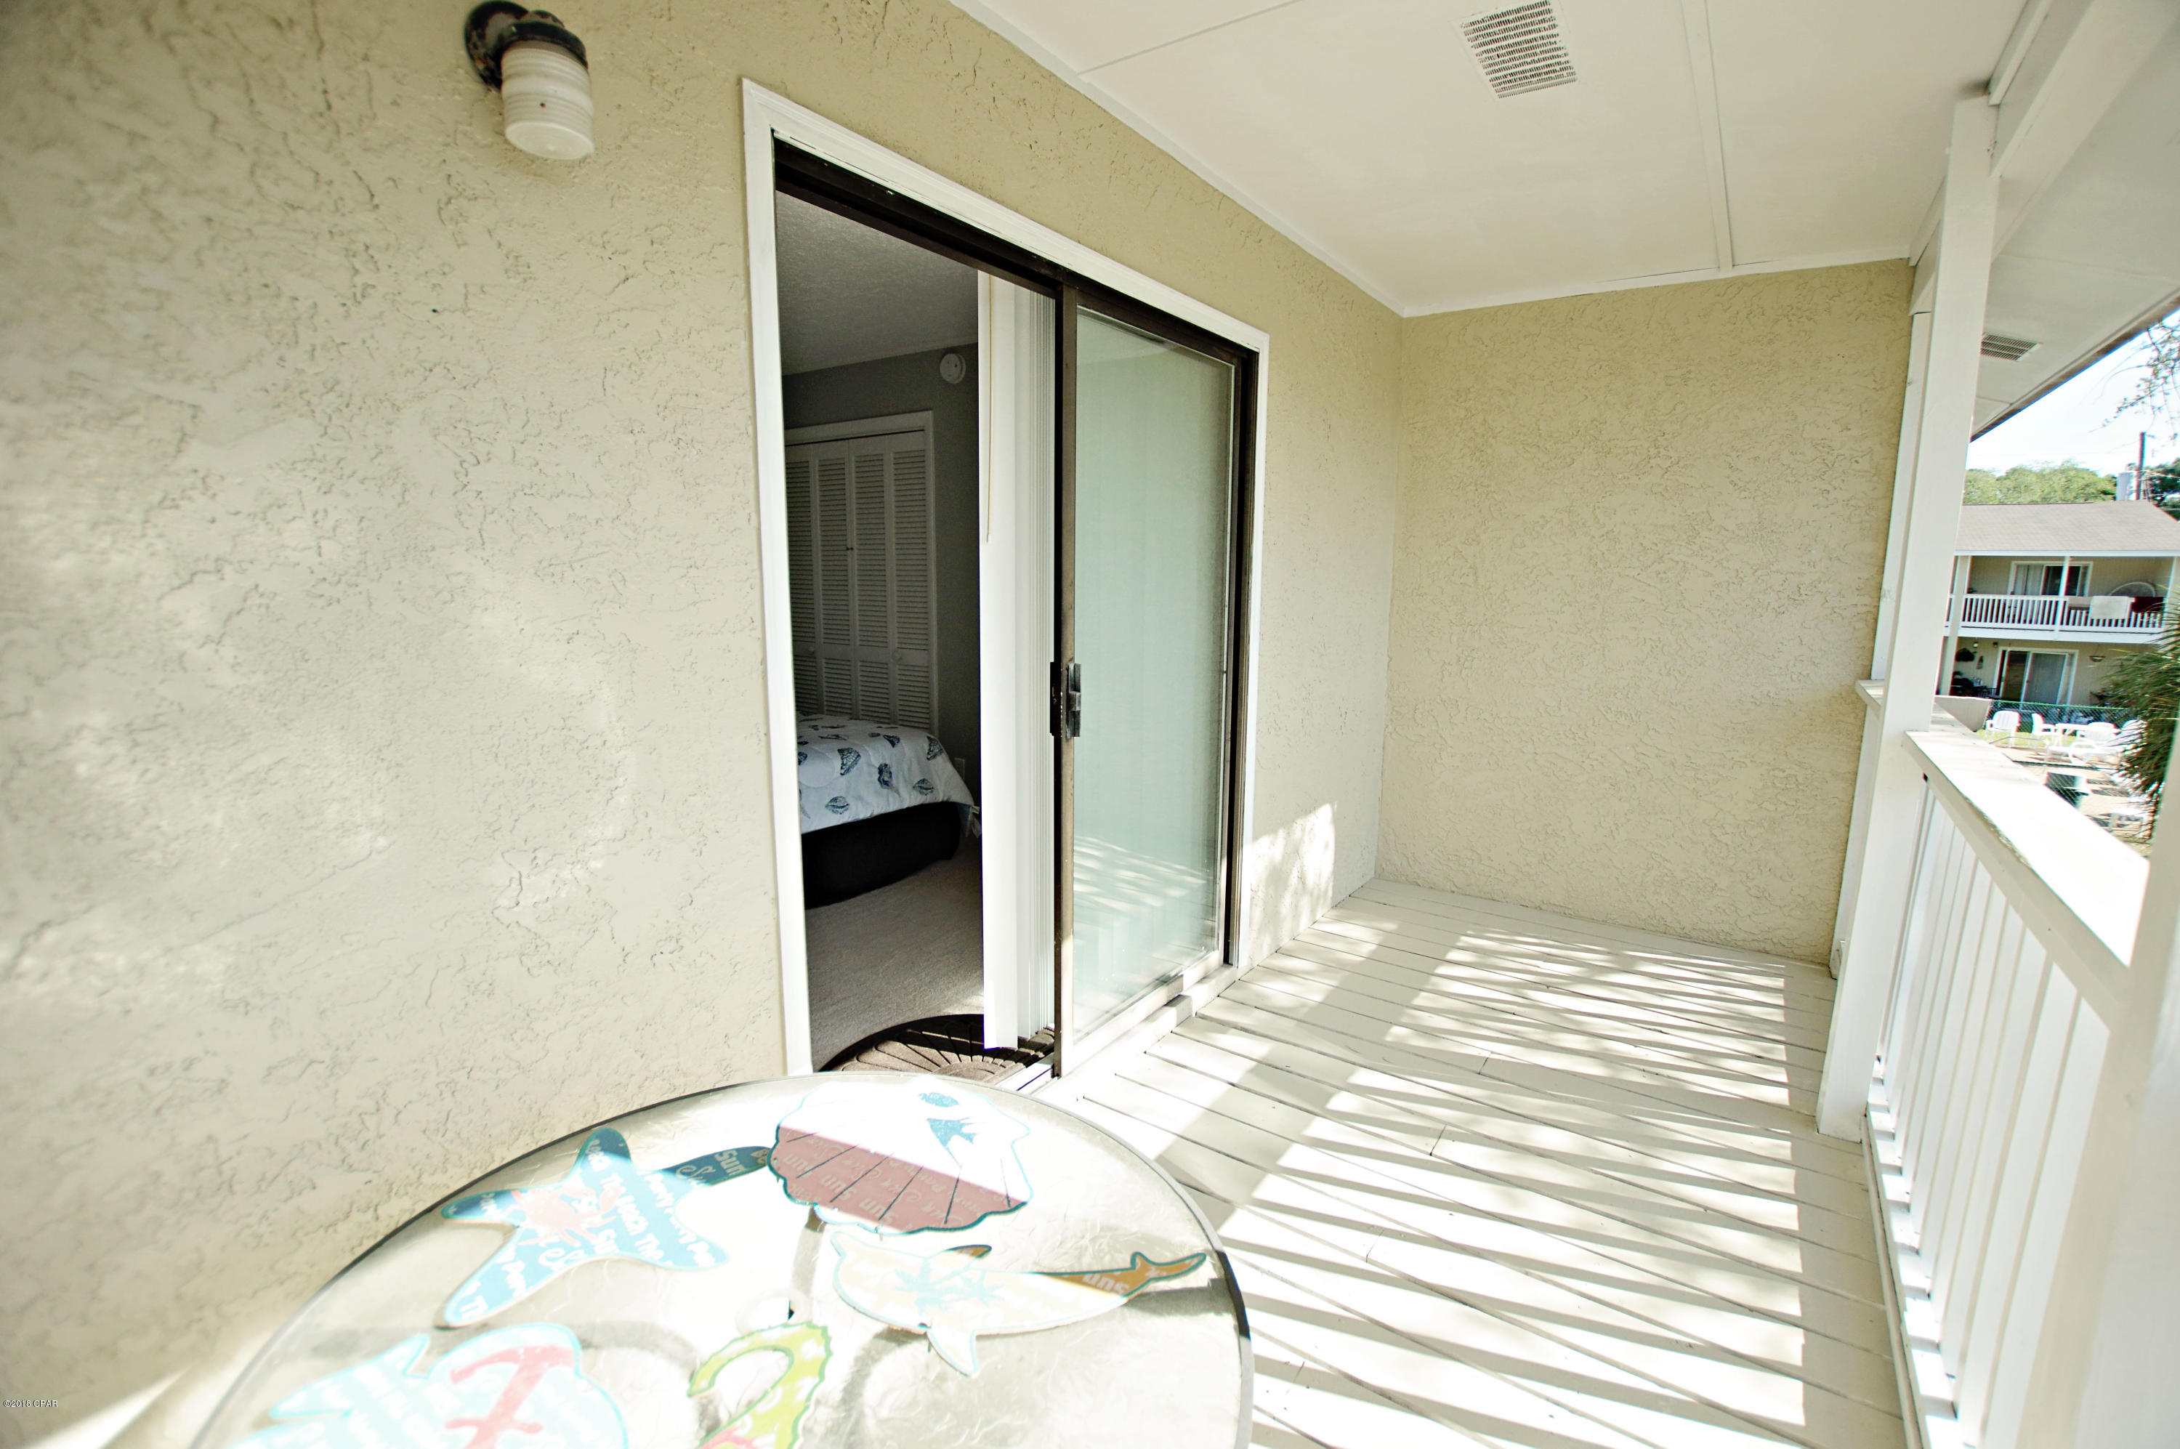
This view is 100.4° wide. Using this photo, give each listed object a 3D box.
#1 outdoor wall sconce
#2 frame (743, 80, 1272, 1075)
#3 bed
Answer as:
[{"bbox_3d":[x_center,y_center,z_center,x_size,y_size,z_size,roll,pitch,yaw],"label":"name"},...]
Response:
[{"bbox_3d":[-0.679,-0.815,1.118,0.133,0.191,0.120,7,11,37],"label":"outdoor wall sconce"},{"bbox_3d":[-0.032,-0.088,2.277,0.130,2.055,1.788,7,11,37],"label":"frame"},{"bbox_3d":[-1.878,0.305,4.259,2.034,0.650,1.548,7,11,37],"label":"bed"}]

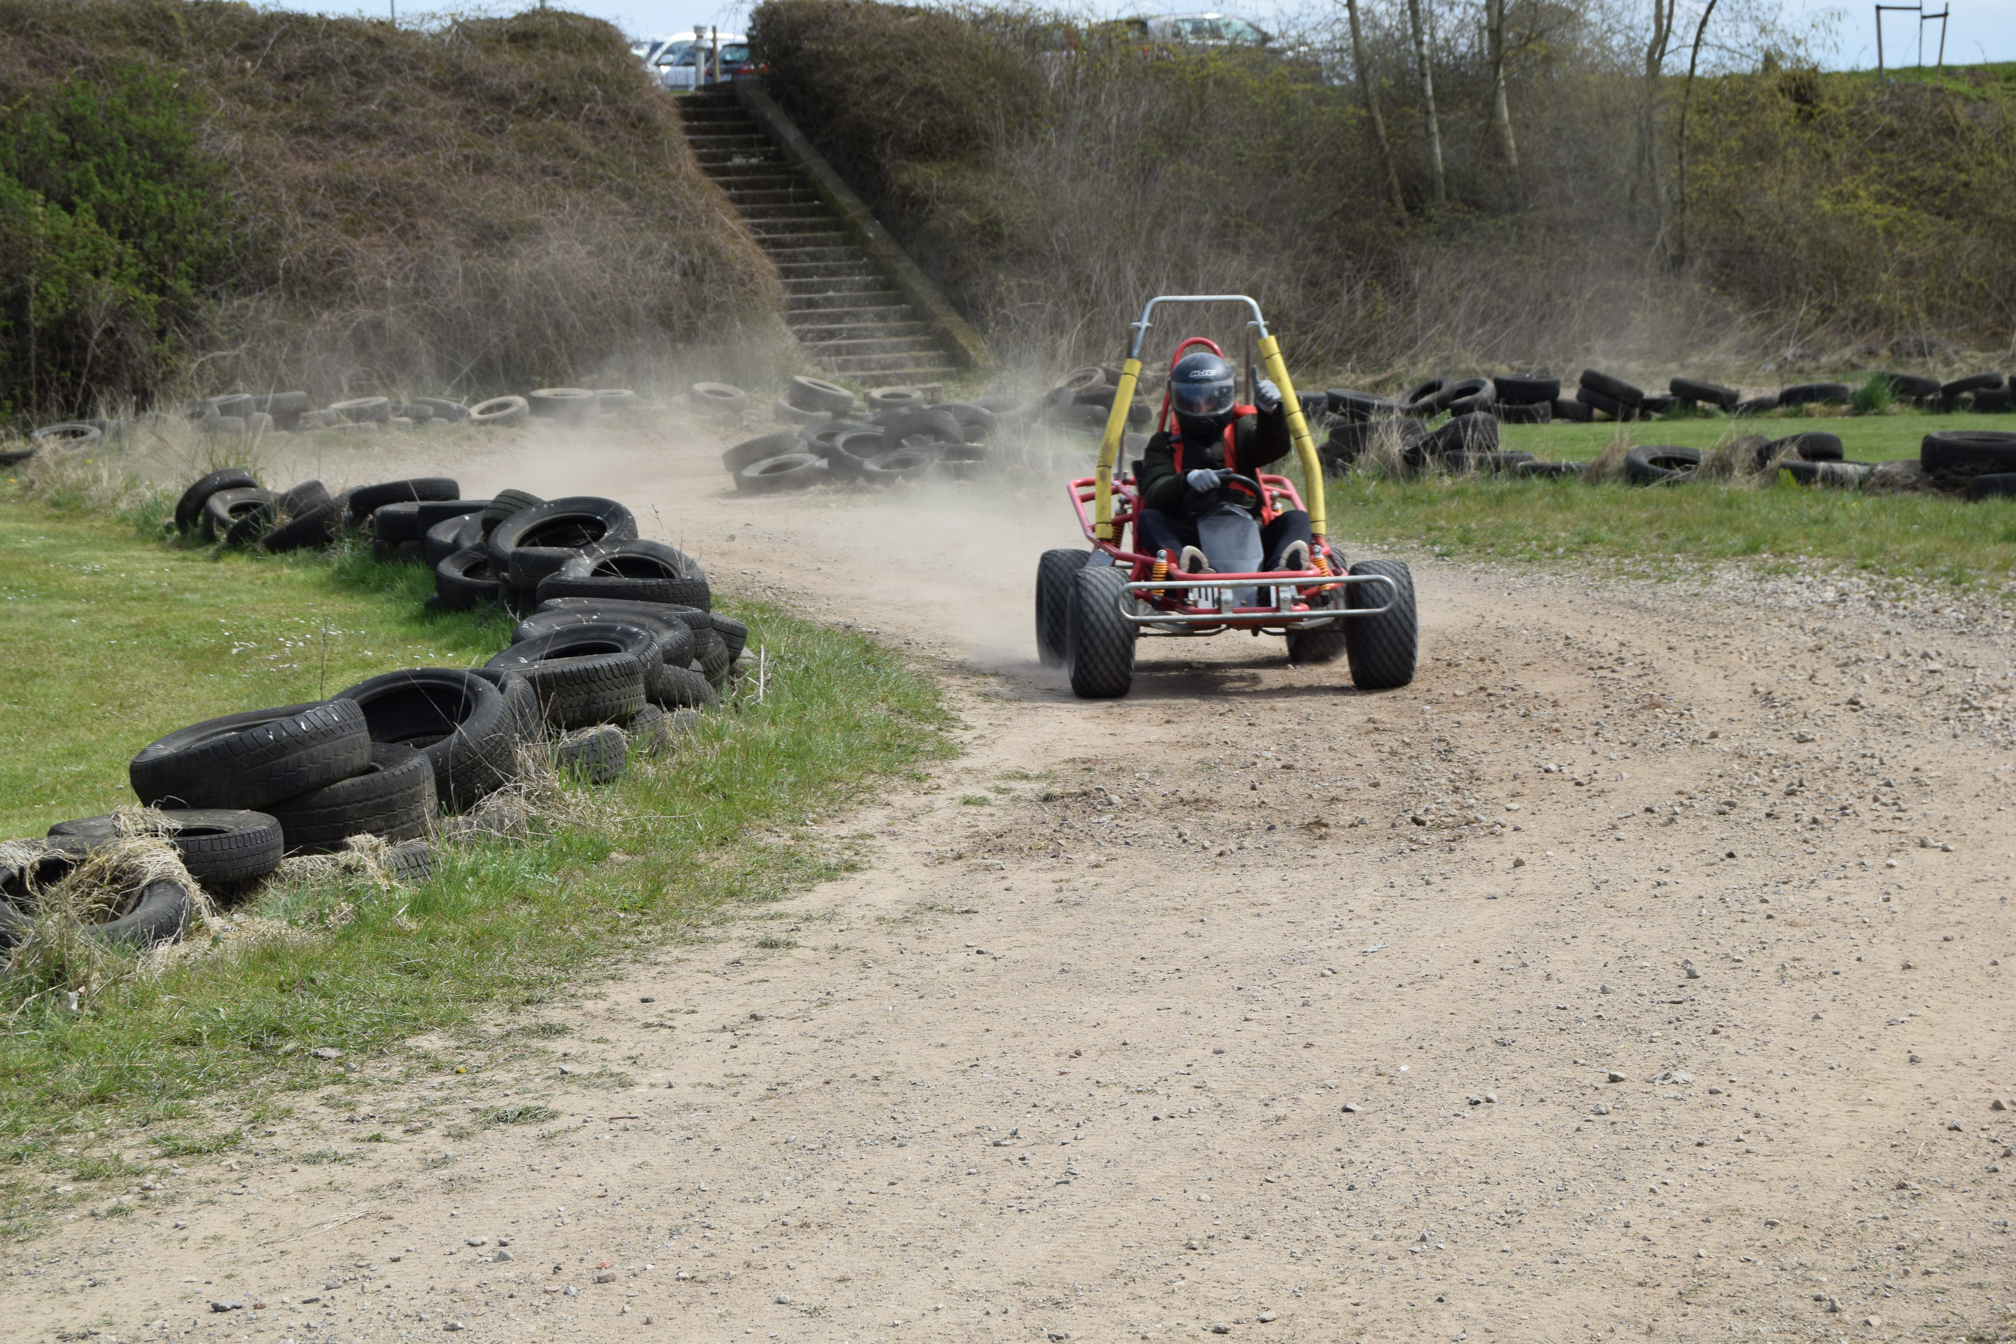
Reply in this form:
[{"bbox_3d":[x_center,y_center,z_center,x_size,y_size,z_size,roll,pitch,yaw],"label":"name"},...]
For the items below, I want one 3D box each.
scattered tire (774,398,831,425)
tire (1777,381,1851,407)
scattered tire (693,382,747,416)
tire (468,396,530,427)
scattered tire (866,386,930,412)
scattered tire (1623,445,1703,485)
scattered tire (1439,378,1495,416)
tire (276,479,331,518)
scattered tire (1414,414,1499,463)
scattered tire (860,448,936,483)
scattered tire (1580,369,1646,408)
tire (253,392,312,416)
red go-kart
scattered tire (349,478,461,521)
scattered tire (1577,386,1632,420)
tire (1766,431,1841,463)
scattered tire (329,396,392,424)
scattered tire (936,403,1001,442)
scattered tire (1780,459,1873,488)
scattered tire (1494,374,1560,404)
[{"bbox_3d":[-2.115,-2.683,45.200,0.600,0.170,0.600,4,19,-3],"label":"scattered tire"},{"bbox_3d":[7.802,-2.682,42.200,0.660,0.175,0.660,-4,-4,11],"label":"tire"},{"bbox_3d":[-3.102,-2.942,47.000,0.610,0.185,0.610,5,17,-2],"label":"scattered tire"},{"bbox_3d":[-5.210,-2.671,44.800,0.610,0.175,0.610,-11,22,5],"label":"tire"},{"bbox_3d":[-1.207,-2.919,47.300,0.610,0.170,0.610,0,20,-1],"label":"scattered tire"},{"bbox_3d":[4.523,-1.396,29.800,0.615,0.175,0.615,6,20,8],"label":"scattered tire"},{"bbox_3d":[4.498,-2.672,42.500,0.545,0.170,0.545,-22,21,7],"label":"scattered tire"},{"bbox_3d":[-4.268,-0.946,25.700,0.590,0.190,0.590,-25,-2,-1],"label":"tire"},{"bbox_3d":[3.220,-1.682,31.500,0.630,0.190,0.630,-18,3,6],"label":"scattered tire"},{"bbox_3d":[-0.790,-1.487,32.200,0.580,0.200,0.580,-10,16,1],"label":"scattered tire"},{"bbox_3d":[5.555,-2.610,40.200,0.610,0.175,0.610,22,3,-1],"label":"scattered tire"},{"bbox_3d":[-6.764,-2.480,40.600,0.620,0.200,0.620,-4,6,0],"label":"tire"},{"bbox_3d":[0.758,-0.681,16.333,1.270,1.420,1.900,-2,5,-6],"label":"red go-kart"},{"bbox_3d":[-3.448,-0.992,25.000,0.615,0.165,0.615,-9,-4,-1],"label":"scattered tire"},{"bbox_3d":[5.516,-2.480,40.200,0.600,0.165,0.600,22,3,-1],"label":"scattered tire"},{"bbox_3d":[5.315,-1.469,29.300,0.590,0.175,0.590,-12,-10,-2],"label":"tire"},{"bbox_3d":[-6.632,-2.688,44.800,0.610,0.190,0.610,-6,11,1],"label":"scattered tire"},{"bbox_3d":[-0.395,-1.900,34.200,0.620,0.190,0.620,0,-20,0],"label":"scattered tire"},{"bbox_3d":[5.331,-1.281,28.400,0.610,0.175,0.610,1,5,0],"label":"scattered tire"},{"bbox_3d":[5.001,-2.721,42.000,0.630,0.205,0.630,2,10,7],"label":"scattered tire"}]

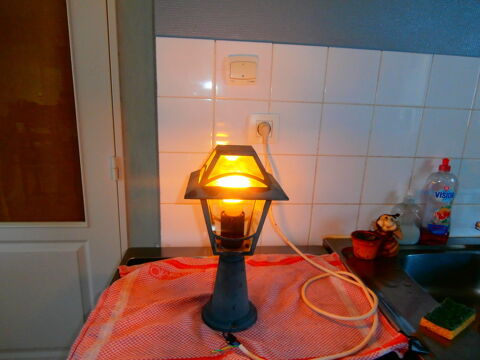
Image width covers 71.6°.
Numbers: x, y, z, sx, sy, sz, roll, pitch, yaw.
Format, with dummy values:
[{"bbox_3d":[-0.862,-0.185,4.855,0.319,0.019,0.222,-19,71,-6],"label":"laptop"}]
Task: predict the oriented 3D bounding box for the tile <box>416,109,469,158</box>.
[{"bbox_3d":[0.600,-0.138,0.985,0.150,0.150,0.010,1,15,-6],"label":"tile"}]

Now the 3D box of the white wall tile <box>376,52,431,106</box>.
[{"bbox_3d":[0.460,-0.284,0.940,0.150,0.147,0.008,1,15,-6],"label":"white wall tile"}]

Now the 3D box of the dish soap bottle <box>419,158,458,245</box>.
[{"bbox_3d":[0.607,0.068,1.004,0.085,0.258,0.056,2,15,-3],"label":"dish soap bottle"}]

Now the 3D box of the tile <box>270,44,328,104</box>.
[{"bbox_3d":[0.160,-0.287,0.901,0.149,0.145,0.010,1,15,-6],"label":"tile"}]

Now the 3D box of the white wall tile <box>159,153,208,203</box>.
[{"bbox_3d":[-0.154,-0.005,0.949,0.145,0.147,0.008,1,15,-6],"label":"white wall tile"}]

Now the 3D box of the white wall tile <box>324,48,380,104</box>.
[{"bbox_3d":[0.307,-0.287,0.917,0.150,0.150,0.010,1,15,-6],"label":"white wall tile"}]

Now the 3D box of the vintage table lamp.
[{"bbox_3d":[-0.015,0.111,0.654,0.172,0.349,0.172,1,15,-5],"label":"vintage table lamp"}]

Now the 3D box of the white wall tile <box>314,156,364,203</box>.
[{"bbox_3d":[0.296,0.003,0.994,0.150,0.150,0.010,1,15,-6],"label":"white wall tile"}]

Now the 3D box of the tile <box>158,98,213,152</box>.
[{"bbox_3d":[-0.148,-0.149,0.912,0.145,0.147,0.008,1,15,-6],"label":"tile"}]

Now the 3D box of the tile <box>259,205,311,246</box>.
[{"bbox_3d":[0.140,0.138,1.017,0.150,0.139,0.008,1,15,-6],"label":"tile"}]

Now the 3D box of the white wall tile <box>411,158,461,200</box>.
[{"bbox_3d":[0.599,0.005,1.030,0.150,0.147,0.008,1,15,-6],"label":"white wall tile"}]

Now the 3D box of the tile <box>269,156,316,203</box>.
[{"bbox_3d":[0.146,-0.001,0.981,0.150,0.147,0.008,1,15,-6],"label":"tile"}]

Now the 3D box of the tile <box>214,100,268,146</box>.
[{"bbox_3d":[0.005,-0.146,0.924,0.149,0.149,0.010,1,15,-6],"label":"tile"}]

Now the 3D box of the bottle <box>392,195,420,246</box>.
[{"bbox_3d":[0.507,0.120,1.006,0.080,0.152,0.055,1,15,-6],"label":"bottle"}]

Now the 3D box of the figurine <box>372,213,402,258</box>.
[{"bbox_3d":[0.418,0.155,0.953,0.072,0.112,0.065,3,15,4],"label":"figurine"}]

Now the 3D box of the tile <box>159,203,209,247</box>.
[{"bbox_3d":[-0.158,0.135,0.985,0.150,0.137,0.010,1,15,-6],"label":"tile"}]

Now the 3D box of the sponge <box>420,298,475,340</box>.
[{"bbox_3d":[0.428,0.281,0.681,0.113,0.020,0.060,-9,18,-36],"label":"sponge"}]

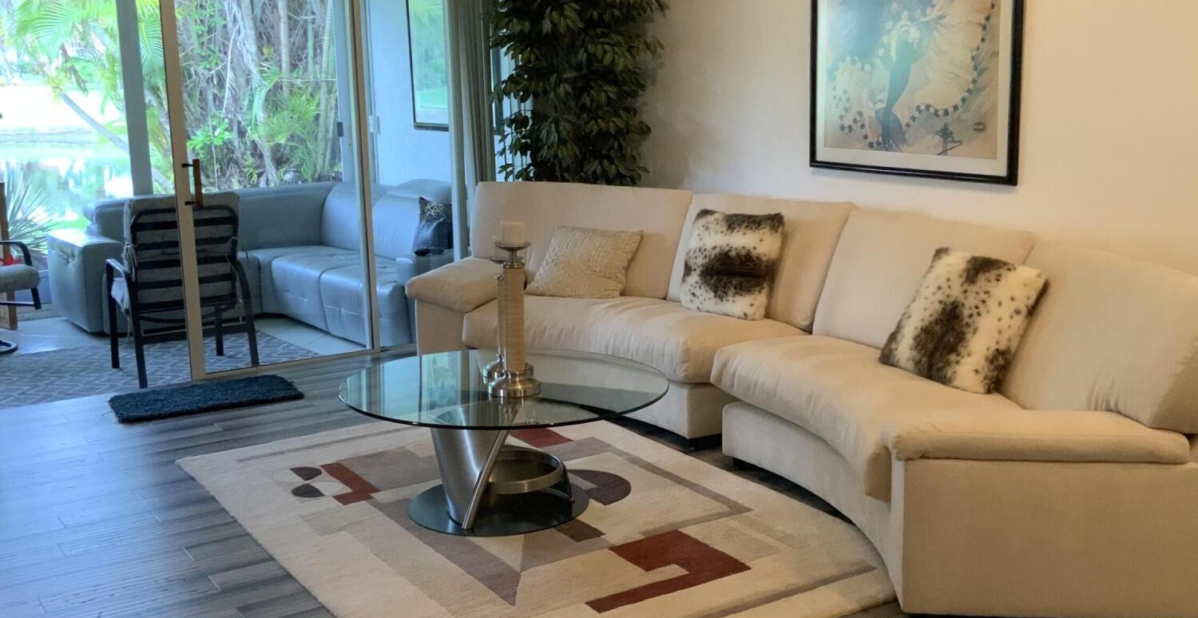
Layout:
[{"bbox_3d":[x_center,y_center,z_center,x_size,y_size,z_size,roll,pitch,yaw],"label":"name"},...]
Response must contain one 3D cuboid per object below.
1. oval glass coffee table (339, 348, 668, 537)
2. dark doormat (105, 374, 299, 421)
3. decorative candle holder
[{"bbox_3d":[-0.326,0.452,4.476,1.071,0.418,1.071,-8,13,-31],"label":"oval glass coffee table"},{"bbox_3d":[-1.770,0.398,6.029,0.799,0.025,0.383,-8,13,-31],"label":"dark doormat"},{"bbox_3d":[-0.279,0.025,4.275,0.172,0.497,0.172,-1,11,0],"label":"decorative candle holder"}]

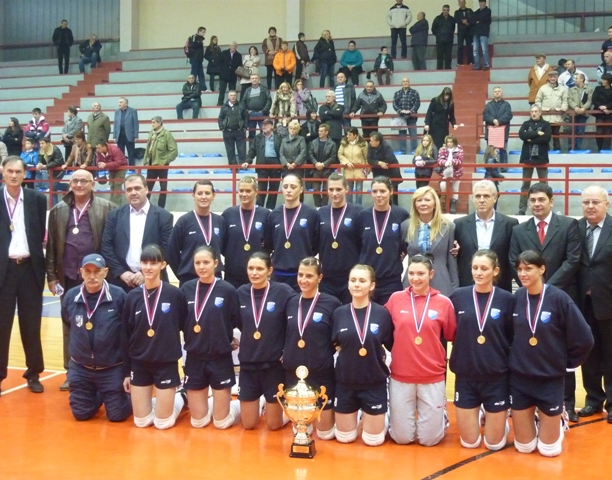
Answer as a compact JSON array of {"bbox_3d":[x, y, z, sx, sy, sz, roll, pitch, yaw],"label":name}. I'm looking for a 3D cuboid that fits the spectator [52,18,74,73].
[{"bbox_3d":[-7.583,-6.018,26.069,0.560,1.748,0.360,0,3,5],"label":"spectator"}]

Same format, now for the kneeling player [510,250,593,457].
[{"bbox_3d":[1.570,0.690,5.412,0.540,1.247,0.620,1,4,21],"label":"kneeling player"}]

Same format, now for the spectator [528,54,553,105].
[{"bbox_3d":[5.030,-3.127,17.978,0.500,1.720,0.360,1,4,17],"label":"spectator"}]

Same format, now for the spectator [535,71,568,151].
[{"bbox_3d":[4.923,-2.559,16.685,0.620,1.651,0.420,1,3,16],"label":"spectator"}]

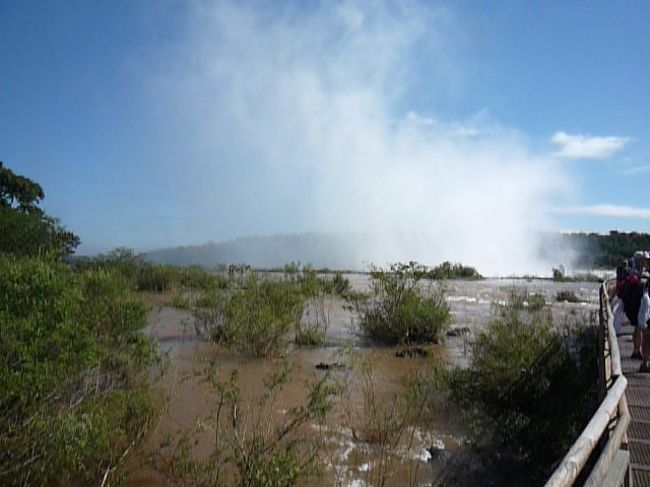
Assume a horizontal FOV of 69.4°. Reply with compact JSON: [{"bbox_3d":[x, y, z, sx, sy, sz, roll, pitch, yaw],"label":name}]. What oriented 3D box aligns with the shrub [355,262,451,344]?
[{"bbox_3d":[2.550,1.900,15.500,3.000,2.550,2.600,1,-2,0],"label":"shrub"}]

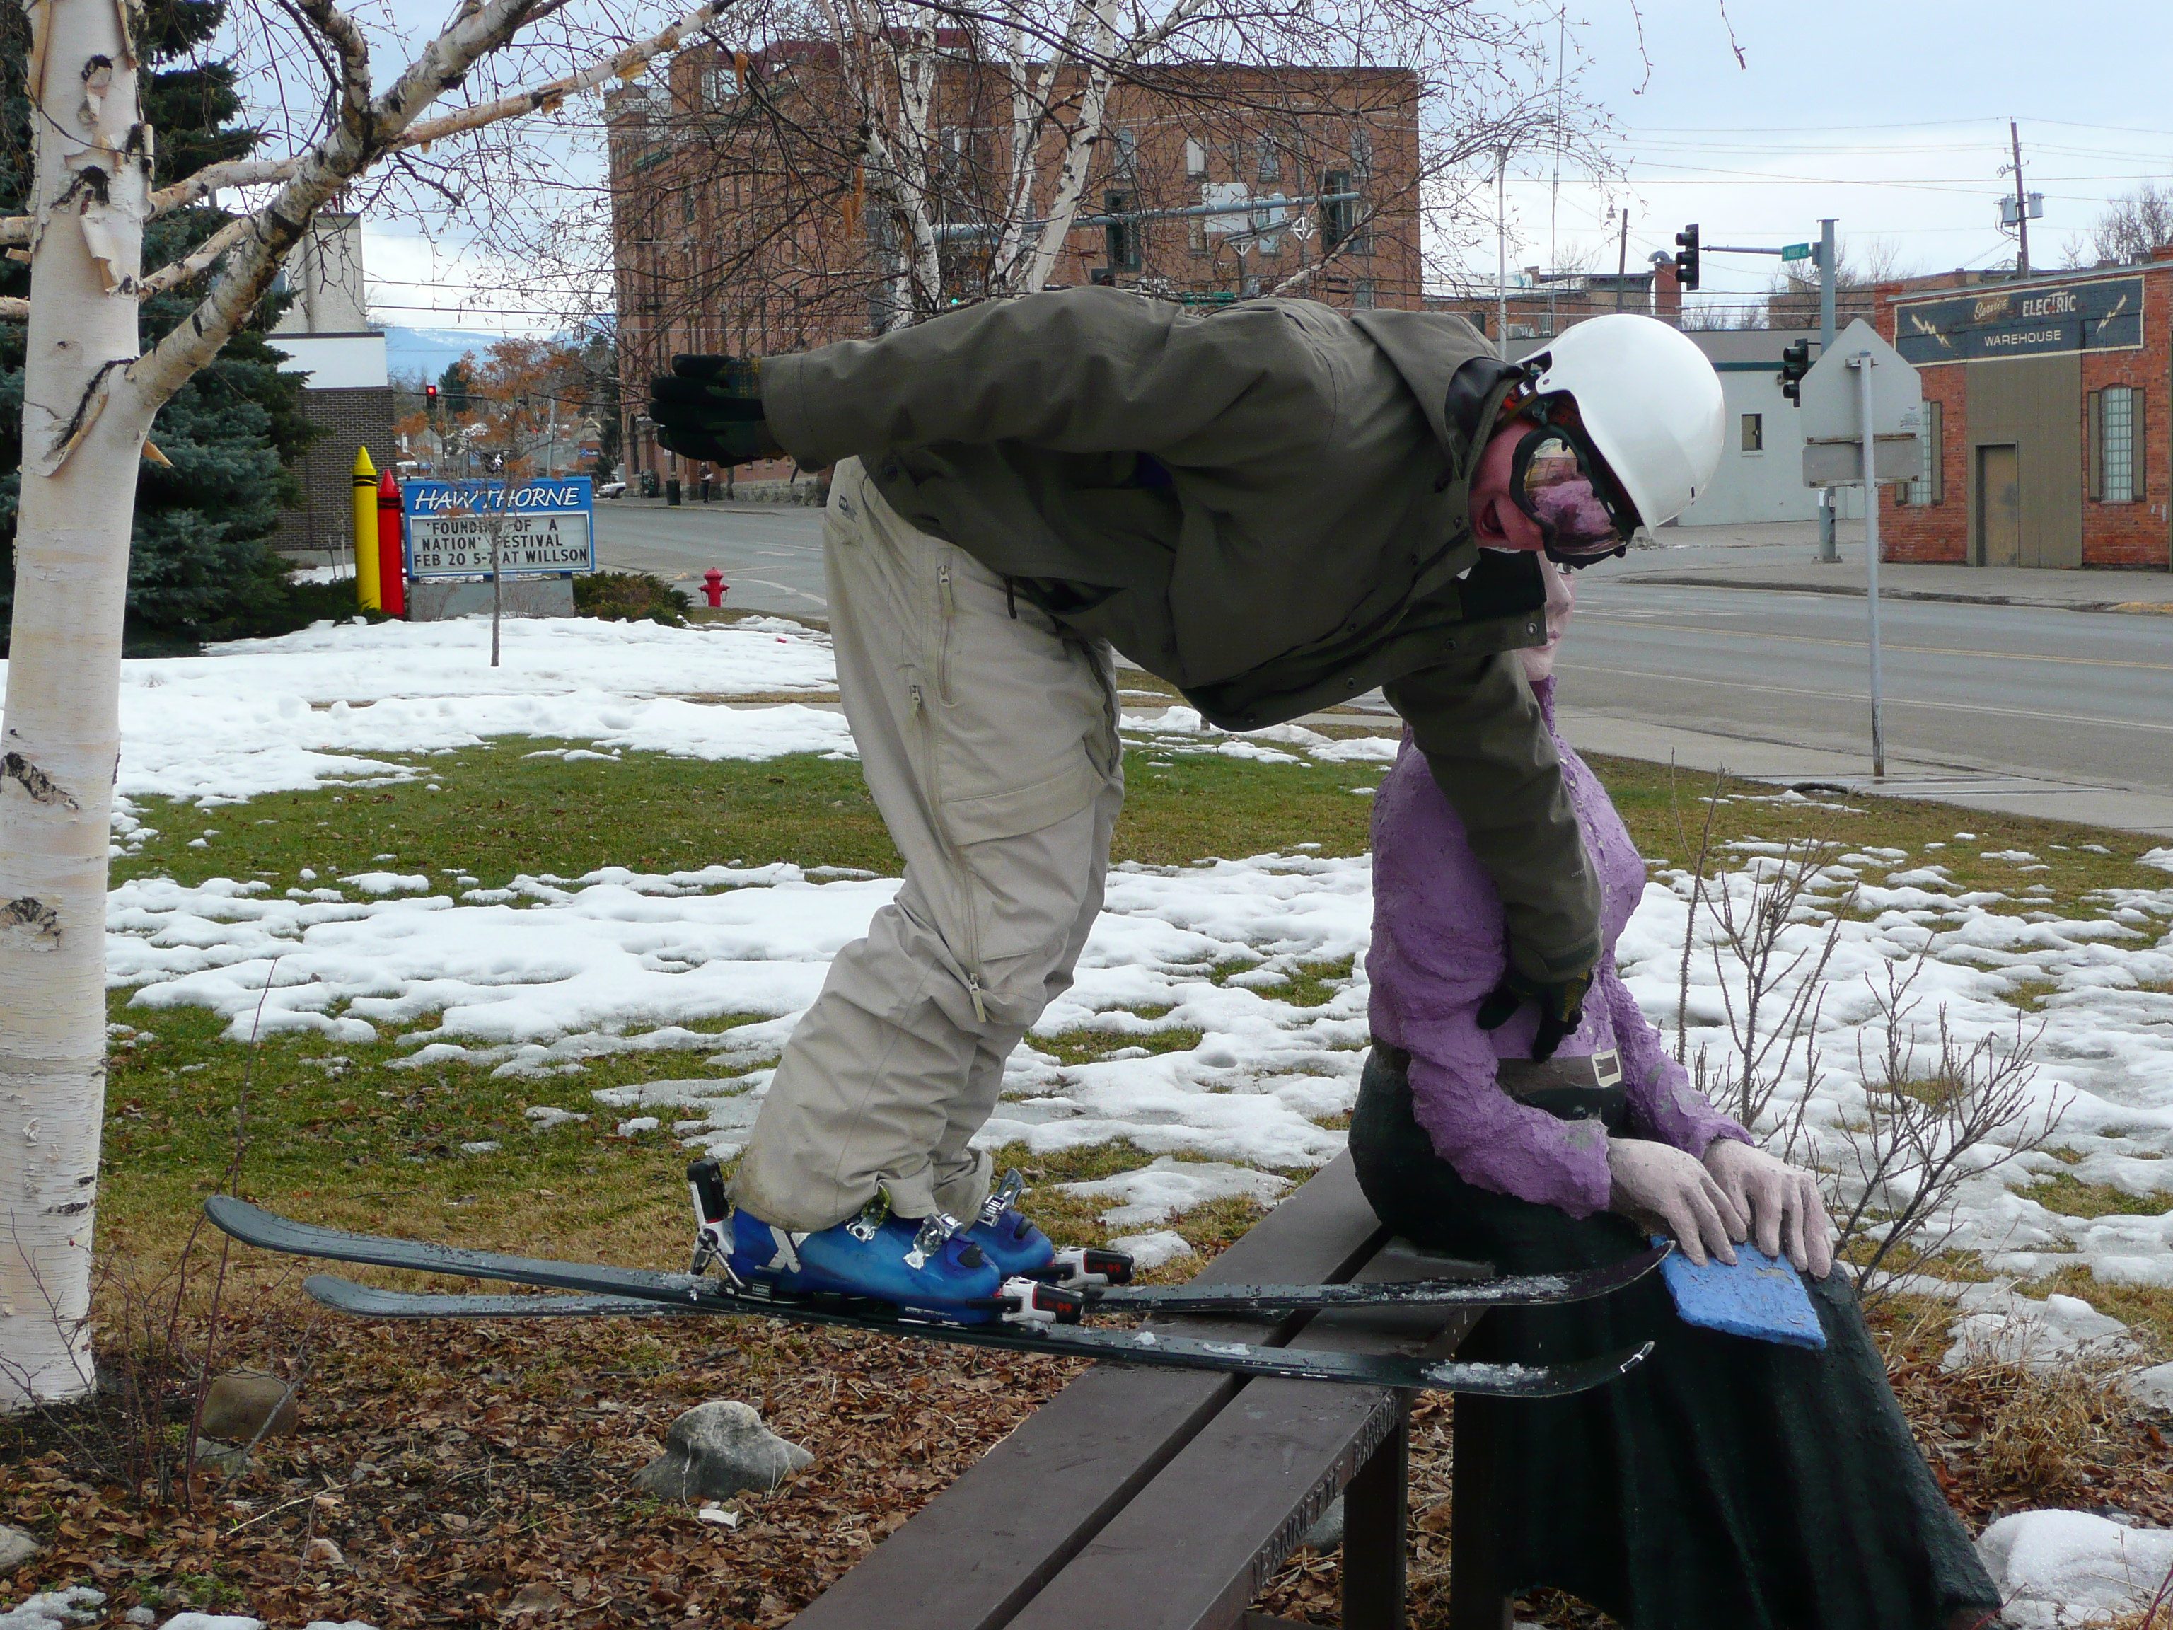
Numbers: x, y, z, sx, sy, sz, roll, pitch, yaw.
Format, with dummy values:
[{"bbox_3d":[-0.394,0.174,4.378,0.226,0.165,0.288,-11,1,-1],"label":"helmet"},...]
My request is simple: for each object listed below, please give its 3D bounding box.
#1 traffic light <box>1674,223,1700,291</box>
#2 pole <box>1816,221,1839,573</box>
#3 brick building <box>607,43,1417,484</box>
[{"bbox_3d":[11.756,-10.893,67.500,0.420,1.290,0.460,-3,5,-19],"label":"traffic light"},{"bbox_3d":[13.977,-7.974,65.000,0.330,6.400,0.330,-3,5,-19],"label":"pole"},{"bbox_3d":[-5.045,-22.738,154.470,22.800,17.800,45.000,-3,5,-19],"label":"brick building"}]

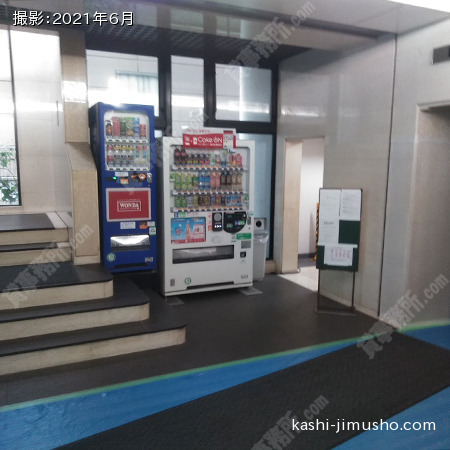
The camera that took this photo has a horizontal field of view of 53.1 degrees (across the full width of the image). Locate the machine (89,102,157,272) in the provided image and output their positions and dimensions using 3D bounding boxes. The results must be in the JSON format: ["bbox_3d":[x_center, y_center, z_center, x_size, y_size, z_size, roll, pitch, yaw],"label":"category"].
[{"bbox_3d":[-1.155,-0.395,5.135,0.584,1.835,0.630,-3,9,-24],"label":"machine"}]

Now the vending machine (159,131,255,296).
[{"bbox_3d":[-0.287,-0.134,5.591,1.126,1.865,0.690,-3,9,-21],"label":"vending machine"}]

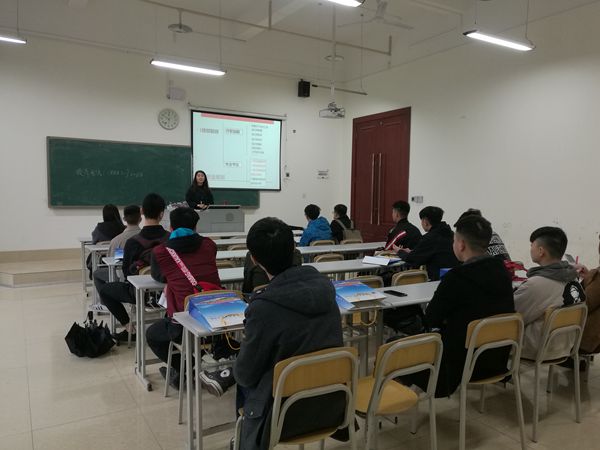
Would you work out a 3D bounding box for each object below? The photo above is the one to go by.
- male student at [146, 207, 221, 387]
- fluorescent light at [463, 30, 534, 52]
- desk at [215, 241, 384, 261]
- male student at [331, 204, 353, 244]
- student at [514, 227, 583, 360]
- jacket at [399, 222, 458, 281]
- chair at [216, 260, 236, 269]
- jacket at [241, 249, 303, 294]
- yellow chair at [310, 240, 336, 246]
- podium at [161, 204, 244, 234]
[{"bbox_3d":[-0.843,0.542,3.261,0.530,1.320,0.800,-2,5,-31],"label":"male student"},{"bbox_3d":[2.485,-2.286,5.785,1.240,0.080,0.170,-1,5,-30],"label":"fluorescent light"},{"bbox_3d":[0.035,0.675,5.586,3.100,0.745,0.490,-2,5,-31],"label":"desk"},{"bbox_3d":[0.580,0.306,7.124,0.480,1.240,0.680,-3,6,-39],"label":"male student"},{"bbox_3d":[1.456,0.600,3.114,0.550,1.210,0.680,-2,5,-35],"label":"student"},{"bbox_3d":[1.374,0.335,4.867,0.520,0.680,0.520,-2,5,-36],"label":"jacket"},{"bbox_3d":[-0.848,0.689,4.297,0.440,0.780,0.490,-1,5,-30],"label":"chair"},{"bbox_3d":[-0.208,0.432,3.461,0.520,0.630,0.450,-2,5,-31],"label":"jacket"},{"bbox_3d":[0.185,0.577,6.119,0.440,0.780,0.490,-1,5,-30],"label":"yellow chair"},{"bbox_3d":[-1.846,0.107,8.935,1.340,0.900,0.750,-2,5,-31],"label":"podium"}]

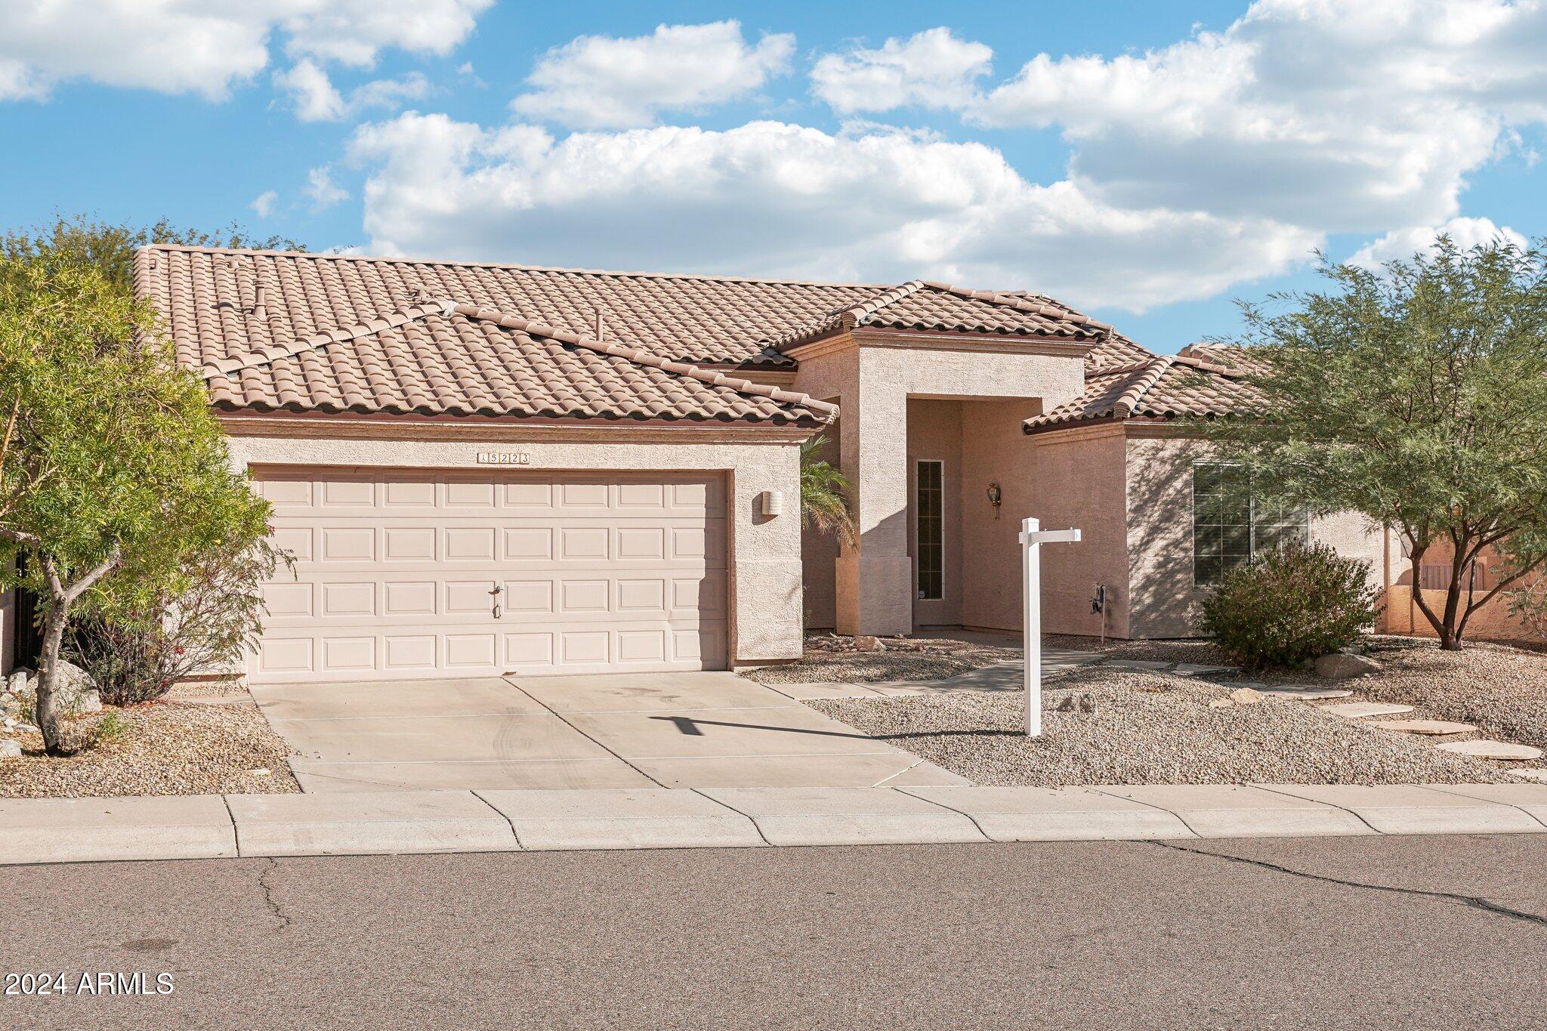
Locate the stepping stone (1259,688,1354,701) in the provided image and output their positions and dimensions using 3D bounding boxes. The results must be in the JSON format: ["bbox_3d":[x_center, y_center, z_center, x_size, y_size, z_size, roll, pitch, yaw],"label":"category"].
[{"bbox_3d":[5.687,1.938,17.090,1.000,0.060,0.600,0,2,-20],"label":"stepping stone"}]

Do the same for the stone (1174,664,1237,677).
[{"bbox_3d":[4.962,1.802,18.236,0.750,0.060,0.550,0,2,-20],"label":"stone"}]

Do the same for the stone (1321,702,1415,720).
[{"bbox_3d":[6.085,2.024,16.328,0.950,0.060,0.600,0,2,-20],"label":"stone"}]

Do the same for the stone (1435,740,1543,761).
[{"bbox_3d":[6.634,2.200,14.683,0.870,0.070,0.700,0,2,-20],"label":"stone"}]

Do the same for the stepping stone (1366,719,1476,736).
[{"bbox_3d":[6.357,2.108,15.565,0.950,0.070,0.620,0,2,-20],"label":"stepping stone"}]

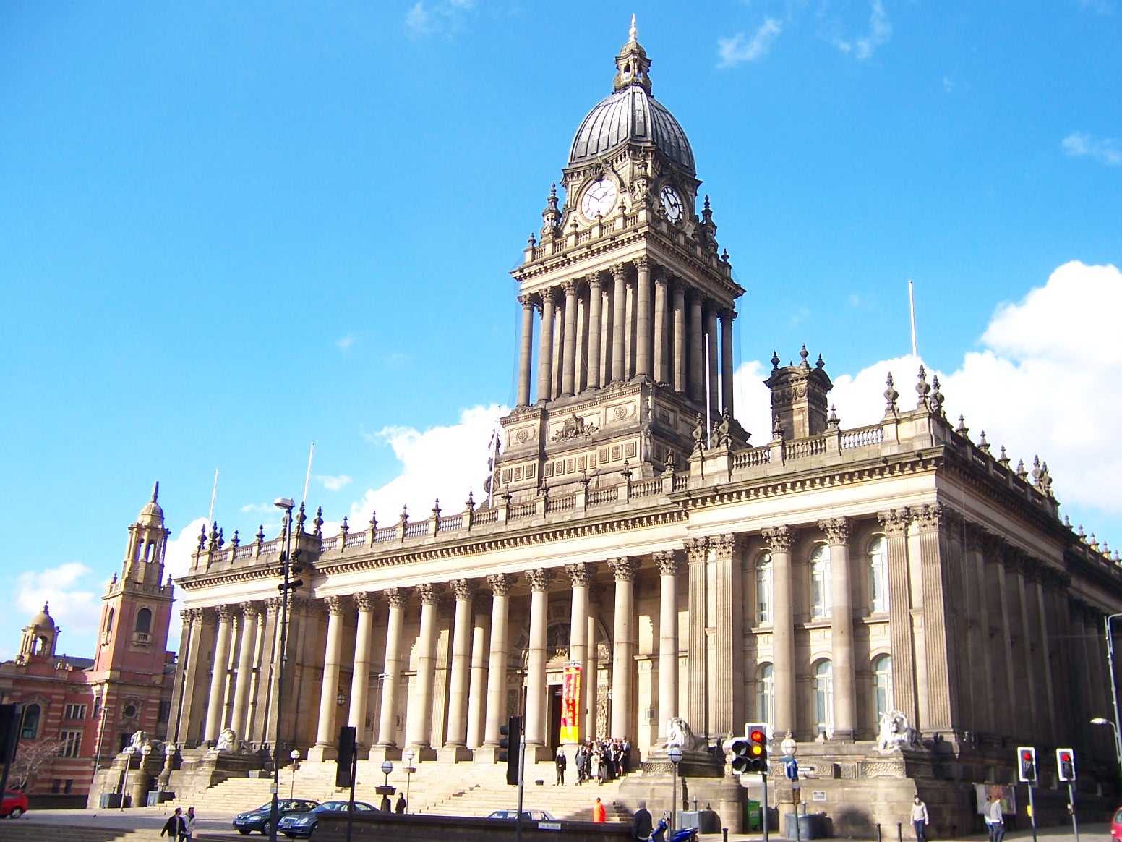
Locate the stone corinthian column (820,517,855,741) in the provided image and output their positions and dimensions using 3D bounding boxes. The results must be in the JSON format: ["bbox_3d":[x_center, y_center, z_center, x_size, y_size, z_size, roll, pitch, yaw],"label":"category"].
[{"bbox_3d":[13.304,9.760,50.601,1.316,10.400,1.316,-14,-25,38],"label":"stone corinthian column"}]

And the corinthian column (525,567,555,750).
[{"bbox_3d":[-1.420,14.133,63.239,1.440,10.736,1.440,-14,-25,37],"label":"corinthian column"}]

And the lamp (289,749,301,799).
[{"bbox_3d":[-14.933,20.285,59.865,0.640,3.630,0.640,-14,-25,38],"label":"lamp"}]

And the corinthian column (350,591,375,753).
[{"bbox_3d":[-13.543,17.044,72.698,1.440,10.673,1.440,-14,-25,37],"label":"corinthian column"}]

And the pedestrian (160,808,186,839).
[{"bbox_3d":[-12.324,13.223,34.012,0.580,1.750,0.520,-14,-25,38],"label":"pedestrian"}]

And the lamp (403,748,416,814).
[{"bbox_3d":[-8.385,19.851,59.120,0.700,3.800,0.700,-14,-24,38],"label":"lamp"}]

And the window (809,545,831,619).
[{"bbox_3d":[13.144,7.838,52.678,1.850,3.750,0.350,-14,-24,38],"label":"window"}]

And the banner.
[{"bbox_3d":[0.575,15.807,59.992,1.100,4.500,0.090,-9,-22,29],"label":"banner"}]

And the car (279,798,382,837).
[{"bbox_3d":[-9.663,17.029,45.806,1.820,1.460,4.820,-14,-25,38],"label":"car"}]

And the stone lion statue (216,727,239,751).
[{"bbox_3d":[-21.941,21.497,72.045,1.283,1.534,3.036,-14,-25,37],"label":"stone lion statue"}]

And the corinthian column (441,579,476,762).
[{"bbox_3d":[-6.275,15.471,66.961,1.440,11.080,1.440,2,-20,1],"label":"corinthian column"}]

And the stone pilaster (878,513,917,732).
[{"bbox_3d":[15.199,9.045,47.680,1.315,10.298,0.626,-14,-25,37],"label":"stone pilaster"}]

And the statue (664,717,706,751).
[{"bbox_3d":[5.847,14.774,50.404,1.200,1.500,2.700,-14,-25,38],"label":"statue"}]

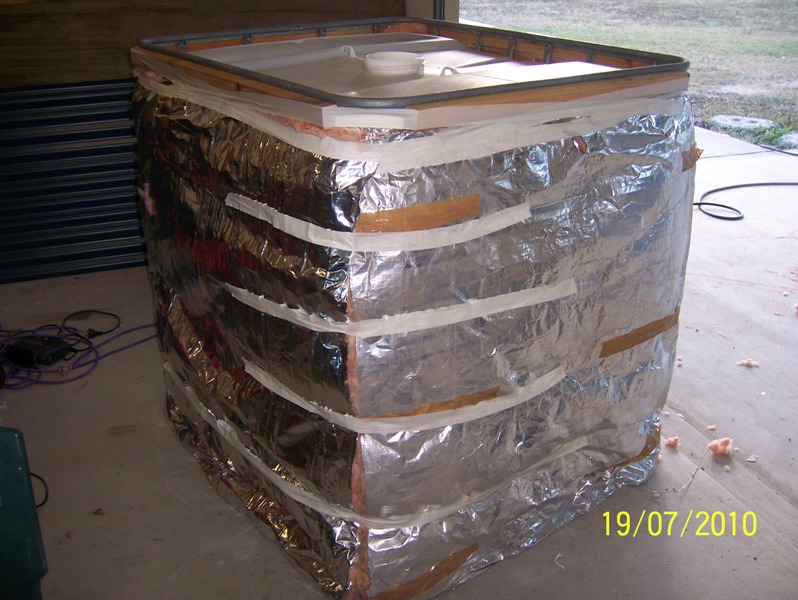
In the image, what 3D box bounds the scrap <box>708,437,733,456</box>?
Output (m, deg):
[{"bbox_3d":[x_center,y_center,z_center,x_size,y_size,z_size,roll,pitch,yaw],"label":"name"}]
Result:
[{"bbox_3d":[0.979,0.448,2.530,0.070,0.052,0.063,11,26,23],"label":"scrap"}]

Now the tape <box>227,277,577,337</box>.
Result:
[{"bbox_3d":[-0.029,0.022,1.799,0.810,0.085,0.300,3,24,7],"label":"tape"}]

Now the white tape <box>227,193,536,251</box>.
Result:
[{"bbox_3d":[-0.094,-0.158,1.702,0.680,0.055,0.250,6,25,13],"label":"white tape"}]

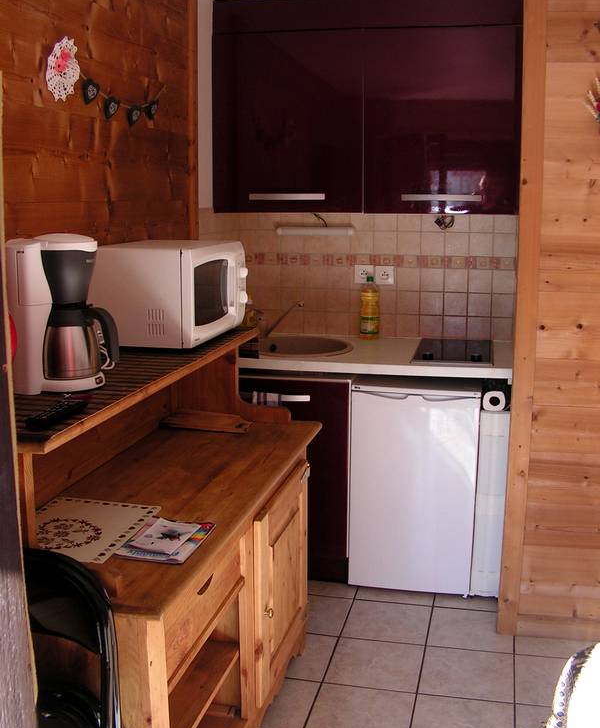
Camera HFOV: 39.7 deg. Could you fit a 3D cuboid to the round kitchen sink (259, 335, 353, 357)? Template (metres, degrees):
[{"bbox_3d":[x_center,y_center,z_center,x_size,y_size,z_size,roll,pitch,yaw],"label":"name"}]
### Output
[{"bbox_3d":[-0.032,-0.003,3.474,0.515,0.162,0.515,0,11,0],"label":"round kitchen sink"}]

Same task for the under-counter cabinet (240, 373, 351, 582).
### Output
[{"bbox_3d":[-0.036,0.409,3.567,0.606,0.858,0.556,3,11,13],"label":"under-counter cabinet"}]

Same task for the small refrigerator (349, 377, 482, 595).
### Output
[{"bbox_3d":[0.494,0.450,3.438,0.488,0.828,0.535,3,11,13],"label":"small refrigerator"}]

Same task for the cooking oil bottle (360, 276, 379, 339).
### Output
[{"bbox_3d":[0.305,-0.246,3.601,0.081,0.281,0.081,3,11,13],"label":"cooking oil bottle"}]

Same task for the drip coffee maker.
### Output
[{"bbox_3d":[-0.490,-0.110,1.742,0.258,0.331,0.169,4,11,21],"label":"drip coffee maker"}]

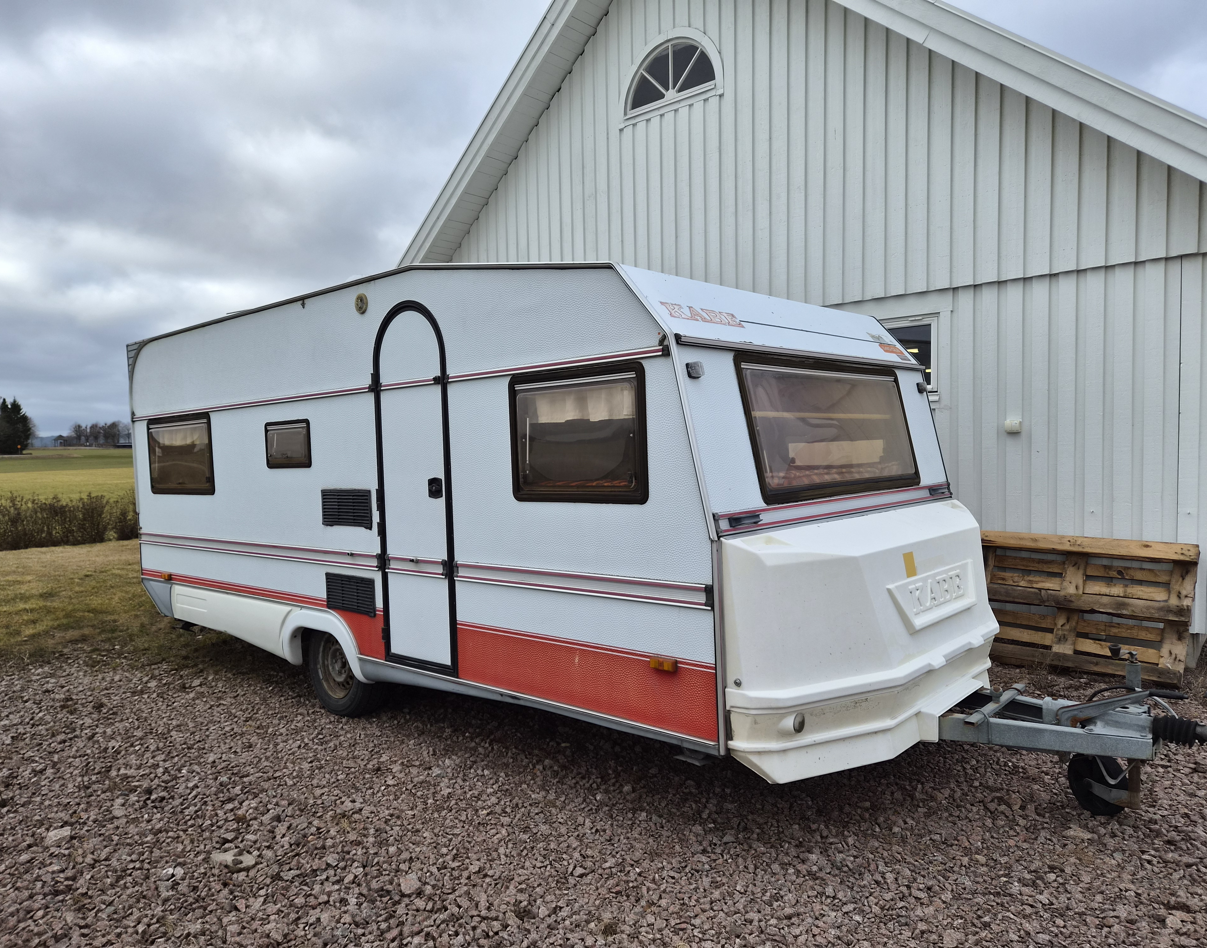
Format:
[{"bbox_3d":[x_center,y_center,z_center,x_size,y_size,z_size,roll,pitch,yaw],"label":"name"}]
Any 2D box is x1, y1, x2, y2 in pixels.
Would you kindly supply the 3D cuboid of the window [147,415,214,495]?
[{"bbox_3d":[-2.935,-0.123,5.800,1.041,0.521,0.040,-1,2,41],"label":"window"}]

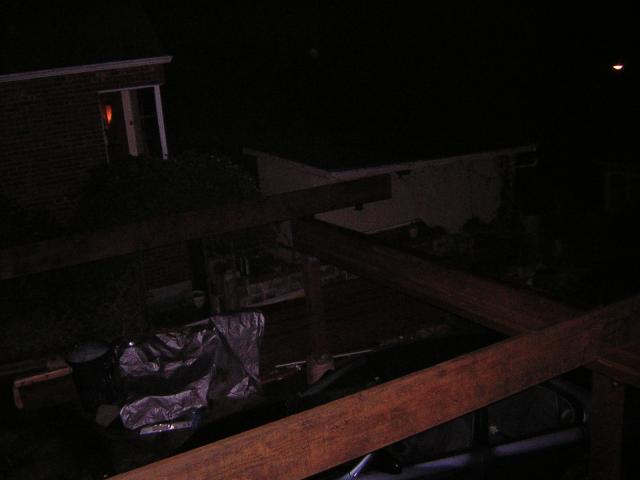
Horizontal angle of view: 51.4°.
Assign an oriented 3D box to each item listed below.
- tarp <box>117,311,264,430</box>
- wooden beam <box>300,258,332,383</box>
[{"bbox_3d":[-1.593,1.509,8.174,1.600,0.870,0.620,-13,18,-27],"label":"tarp"},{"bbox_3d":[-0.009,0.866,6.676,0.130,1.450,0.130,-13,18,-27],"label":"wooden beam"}]

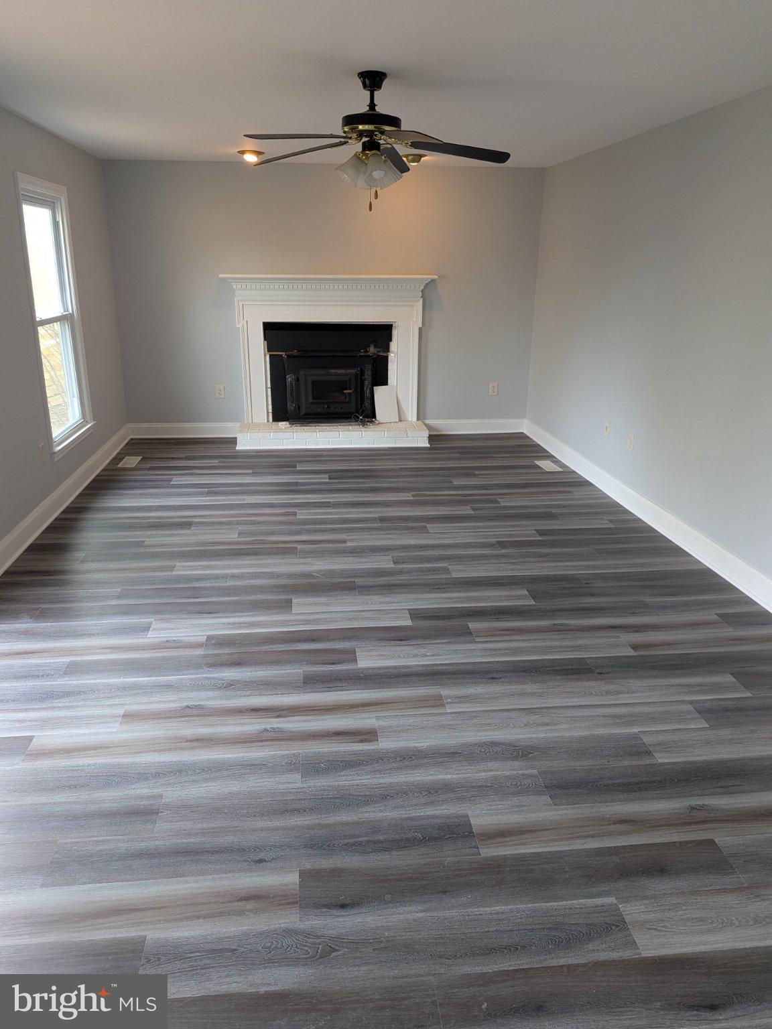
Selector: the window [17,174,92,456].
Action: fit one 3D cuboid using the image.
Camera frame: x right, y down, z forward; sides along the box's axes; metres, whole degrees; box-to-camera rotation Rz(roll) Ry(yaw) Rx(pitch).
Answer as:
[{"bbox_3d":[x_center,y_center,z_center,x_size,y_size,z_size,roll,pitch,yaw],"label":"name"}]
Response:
[{"bbox_3d":[-2.253,-1.358,4.897,0.110,1.708,1.002,-2,19,-7],"label":"window"}]

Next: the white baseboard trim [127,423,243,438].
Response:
[{"bbox_3d":[-1.915,-0.798,6.791,1.032,0.141,0.020,-2,19,-7],"label":"white baseboard trim"}]

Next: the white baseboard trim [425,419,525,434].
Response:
[{"bbox_3d":[0.883,-0.878,7.114,1.053,0.136,0.020,-2,19,-7],"label":"white baseboard trim"}]

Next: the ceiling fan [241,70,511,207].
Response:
[{"bbox_3d":[-0.069,-1.716,3.288,1.320,0.566,1.300,-2,19,-7],"label":"ceiling fan"}]

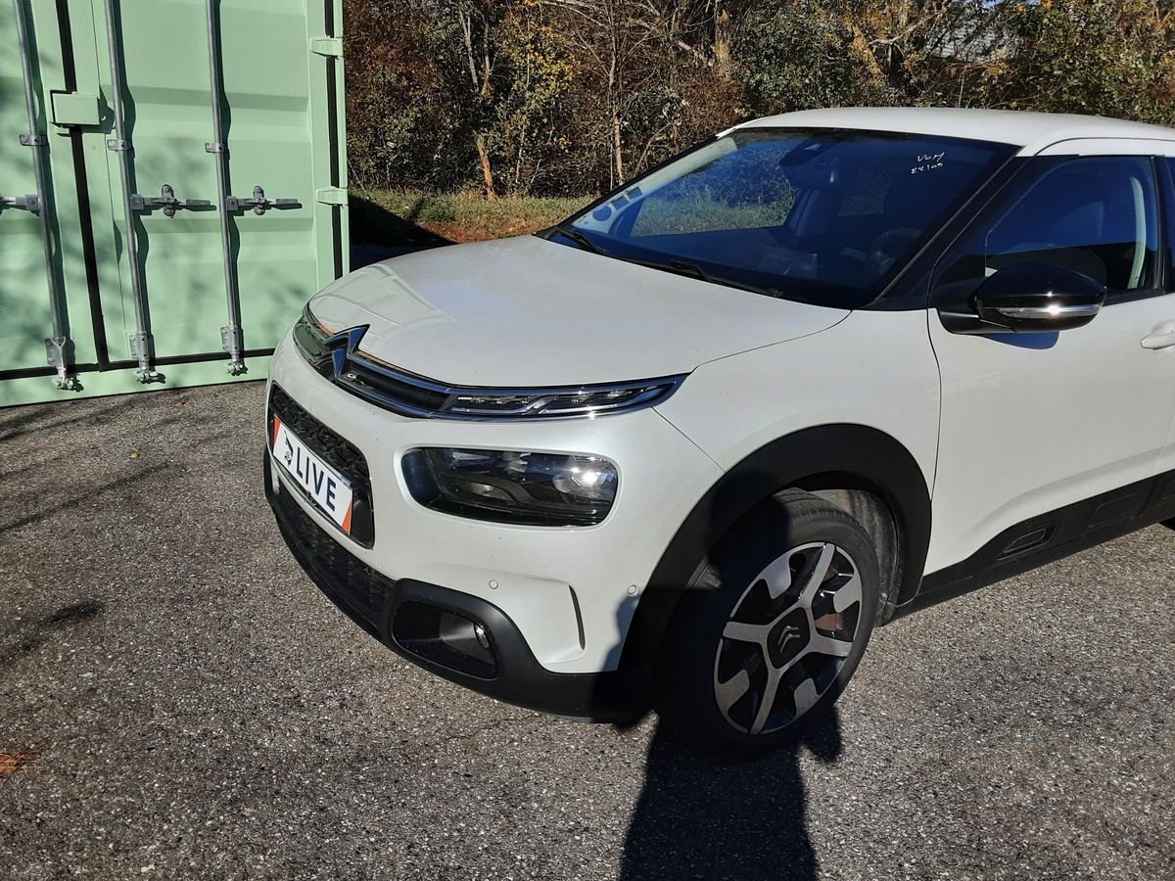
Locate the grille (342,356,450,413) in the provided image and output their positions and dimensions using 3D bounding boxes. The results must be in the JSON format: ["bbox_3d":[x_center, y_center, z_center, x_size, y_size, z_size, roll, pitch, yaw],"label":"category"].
[{"bbox_3d":[-0.418,-0.119,1.964,0.088,0.097,0.400,-12,24,-40],"label":"grille"}]

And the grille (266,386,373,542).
[{"bbox_3d":[-0.629,0.054,2.142,0.100,0.240,0.690,-3,19,-36],"label":"grille"}]

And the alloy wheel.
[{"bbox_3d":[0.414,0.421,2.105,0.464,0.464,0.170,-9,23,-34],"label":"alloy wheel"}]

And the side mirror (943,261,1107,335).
[{"bbox_3d":[0.972,-0.312,2.053,0.220,0.170,0.235,-9,23,-34],"label":"side mirror"}]

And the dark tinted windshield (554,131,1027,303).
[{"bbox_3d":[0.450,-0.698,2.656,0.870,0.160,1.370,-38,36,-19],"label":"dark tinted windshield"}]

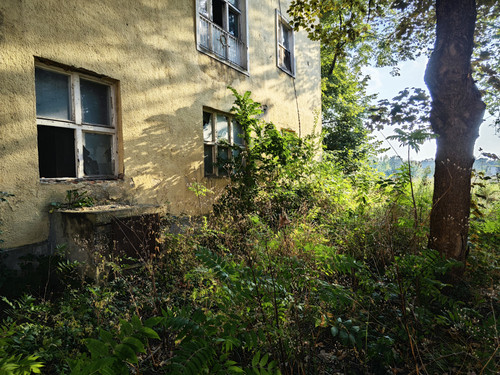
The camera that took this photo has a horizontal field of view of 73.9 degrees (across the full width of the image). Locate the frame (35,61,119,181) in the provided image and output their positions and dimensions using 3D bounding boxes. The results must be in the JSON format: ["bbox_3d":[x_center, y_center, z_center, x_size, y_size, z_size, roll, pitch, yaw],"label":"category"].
[{"bbox_3d":[-2.322,-0.816,4.471,0.120,1.410,1.210,0,3,28],"label":"frame"}]

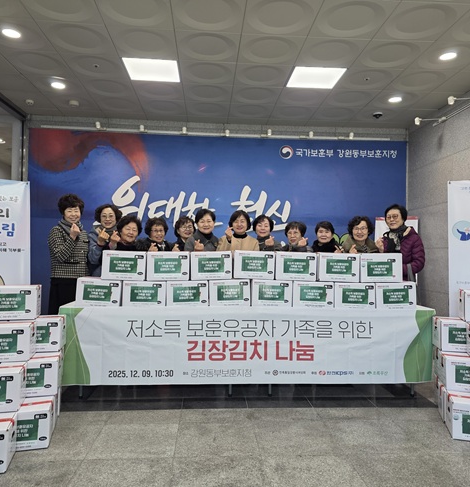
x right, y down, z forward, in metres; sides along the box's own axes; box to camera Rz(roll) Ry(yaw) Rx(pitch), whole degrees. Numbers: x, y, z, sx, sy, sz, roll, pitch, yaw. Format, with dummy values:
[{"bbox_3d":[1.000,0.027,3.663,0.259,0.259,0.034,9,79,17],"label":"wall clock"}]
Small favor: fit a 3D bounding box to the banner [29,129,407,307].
[{"bbox_3d":[-0.224,-0.245,6.485,5.730,2.800,0.040,1,-1,-3],"label":"banner"}]

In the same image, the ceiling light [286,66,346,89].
[{"bbox_3d":[0.905,-1.858,4.851,0.585,0.040,0.585,1,-1,-3],"label":"ceiling light"}]

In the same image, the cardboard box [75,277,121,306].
[{"bbox_3d":[-1.107,0.414,3.610,0.342,0.222,0.250,1,-1,-3],"label":"cardboard box"}]

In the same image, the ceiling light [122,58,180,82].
[{"bbox_3d":[-0.894,-1.891,4.725,0.585,0.040,0.585,1,-1,-3],"label":"ceiling light"}]

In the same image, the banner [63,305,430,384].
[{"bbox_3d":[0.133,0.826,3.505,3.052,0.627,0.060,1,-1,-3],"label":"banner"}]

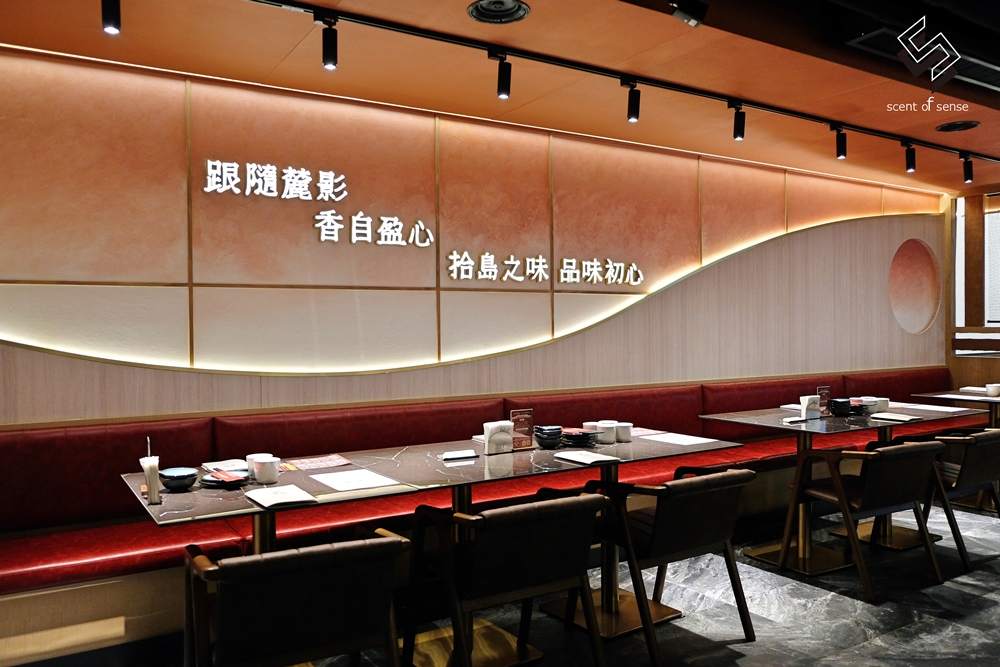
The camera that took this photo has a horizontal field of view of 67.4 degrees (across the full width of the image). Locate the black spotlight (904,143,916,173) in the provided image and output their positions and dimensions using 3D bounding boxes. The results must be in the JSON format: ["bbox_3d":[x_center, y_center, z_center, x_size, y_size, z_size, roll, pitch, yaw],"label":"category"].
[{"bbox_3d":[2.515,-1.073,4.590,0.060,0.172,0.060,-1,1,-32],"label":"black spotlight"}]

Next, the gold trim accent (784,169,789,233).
[{"bbox_3d":[2.069,-0.957,5.410,0.024,0.439,0.015,-1,1,-32],"label":"gold trim accent"}]

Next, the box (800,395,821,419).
[{"bbox_3d":[1.679,0.400,4.054,0.132,0.122,0.042,-1,1,-32],"label":"box"}]

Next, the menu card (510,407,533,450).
[{"bbox_3d":[0.091,0.400,3.135,0.112,0.163,0.048,-1,0,-32],"label":"menu card"}]

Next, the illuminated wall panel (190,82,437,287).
[{"bbox_3d":[-0.865,-0.697,3.703,1.245,0.929,0.040,-1,0,-32],"label":"illuminated wall panel"}]

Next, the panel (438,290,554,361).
[{"bbox_3d":[-0.013,-0.042,4.138,0.710,0.360,0.030,-1,1,-32],"label":"panel"}]

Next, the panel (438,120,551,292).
[{"bbox_3d":[-0.020,-0.684,4.132,0.710,0.905,0.030,-1,1,-32],"label":"panel"}]

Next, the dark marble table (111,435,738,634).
[{"bbox_3d":[-0.152,0.860,2.918,2.274,0.750,0.833,-1,0,-32],"label":"dark marble table"}]

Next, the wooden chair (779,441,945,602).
[{"bbox_3d":[1.782,0.870,3.719,0.560,0.685,0.590,-1,1,-32],"label":"wooden chair"}]

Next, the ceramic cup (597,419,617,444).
[{"bbox_3d":[0.466,0.437,3.265,0.085,0.079,0.085,-1,0,0],"label":"ceramic cup"}]

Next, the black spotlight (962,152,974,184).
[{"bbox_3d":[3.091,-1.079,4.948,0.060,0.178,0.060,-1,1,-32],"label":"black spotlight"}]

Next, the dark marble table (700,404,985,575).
[{"bbox_3d":[1.950,0.830,4.236,1.494,0.750,0.828,-1,0,-32],"label":"dark marble table"}]

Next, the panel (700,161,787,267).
[{"bbox_3d":[1.747,-0.830,5.326,0.900,0.739,0.040,-1,0,-32],"label":"panel"}]

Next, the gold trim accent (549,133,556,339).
[{"bbox_3d":[0.305,-0.560,4.314,0.022,1.170,0.015,-1,1,-32],"label":"gold trim accent"}]

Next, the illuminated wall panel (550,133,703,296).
[{"bbox_3d":[0.806,-0.698,4.646,1.195,0.905,0.030,-1,1,-32],"label":"illuminated wall panel"}]

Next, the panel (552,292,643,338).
[{"bbox_3d":[0.602,-0.106,4.520,0.690,0.252,0.030,-1,1,-32],"label":"panel"}]

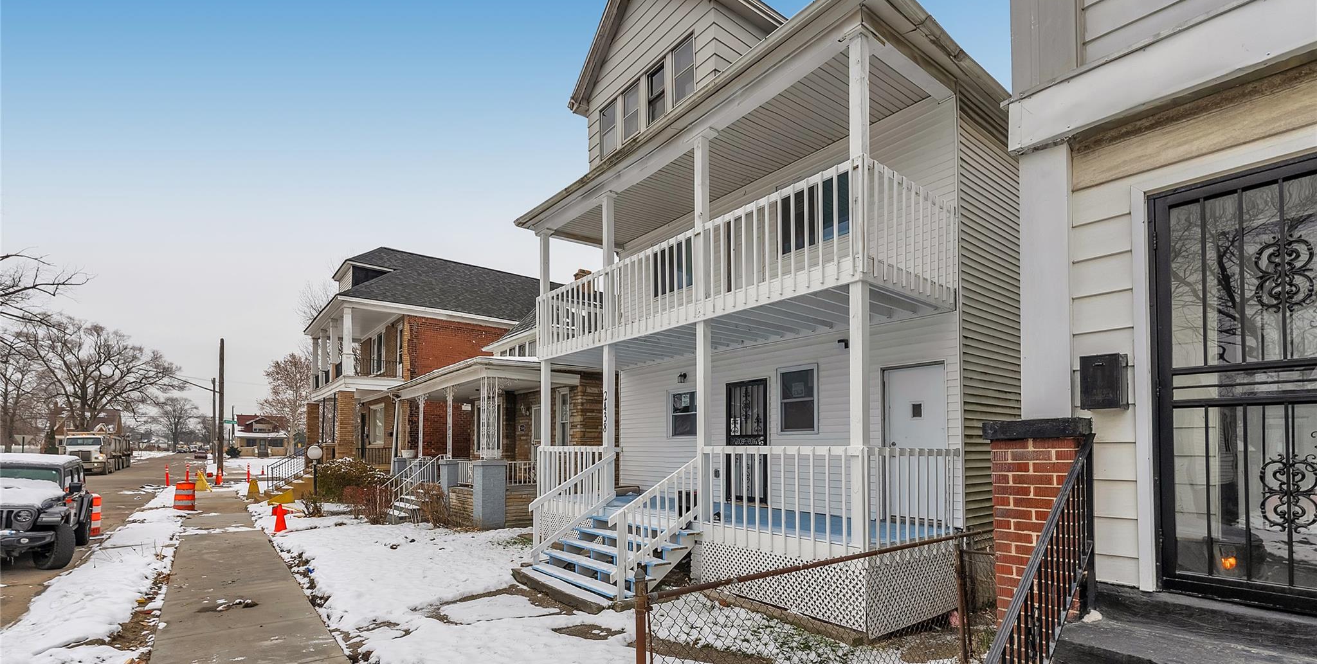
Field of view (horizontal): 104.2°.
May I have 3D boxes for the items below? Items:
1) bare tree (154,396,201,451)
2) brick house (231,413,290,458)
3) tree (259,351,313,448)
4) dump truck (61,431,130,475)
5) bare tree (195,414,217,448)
[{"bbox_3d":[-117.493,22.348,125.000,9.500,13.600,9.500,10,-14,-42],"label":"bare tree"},{"bbox_3d":[-65.375,17.127,84.000,7.500,7.100,9.000,9,-14,-40],"label":"brick house"},{"bbox_3d":[-54.152,10.546,75.000,8.300,15.200,8.300,8,-13,-36],"label":"tree"},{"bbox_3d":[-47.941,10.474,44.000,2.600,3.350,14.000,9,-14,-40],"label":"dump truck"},{"bbox_3d":[-107.690,23.895,122.000,5.000,8.400,5.000,10,-14,-42],"label":"bare tree"}]

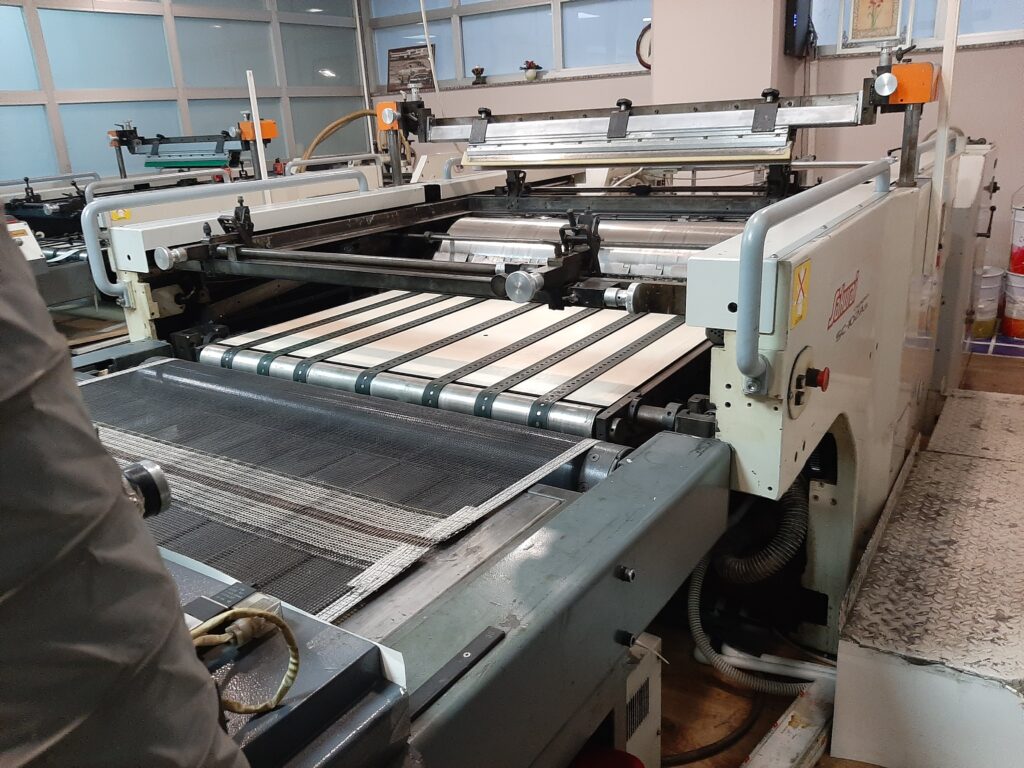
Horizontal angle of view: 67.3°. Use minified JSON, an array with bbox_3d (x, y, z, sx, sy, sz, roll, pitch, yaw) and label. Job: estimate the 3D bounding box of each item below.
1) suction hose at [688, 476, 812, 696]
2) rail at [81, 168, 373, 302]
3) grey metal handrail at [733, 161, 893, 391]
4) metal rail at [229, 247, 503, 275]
[{"bbox_3d":[0.546,0.438,1.800,0.301,0.607,0.241,9,23,33],"label":"suction hose"},{"bbox_3d":[-0.794,-0.481,2.378,0.042,0.279,1.000,9,23,33],"label":"rail"},{"bbox_3d":[0.609,-0.253,1.461,0.042,0.276,1.006,9,23,33],"label":"grey metal handrail"},{"bbox_3d":[-0.394,-0.284,1.739,0.883,0.019,0.019,9,23,33],"label":"metal rail"}]

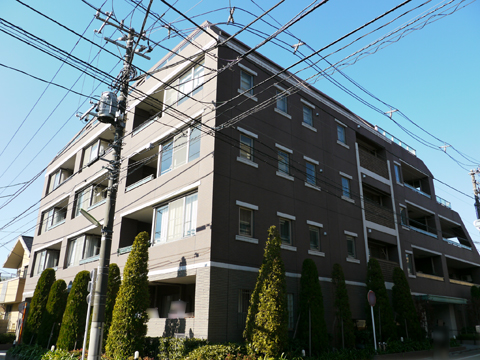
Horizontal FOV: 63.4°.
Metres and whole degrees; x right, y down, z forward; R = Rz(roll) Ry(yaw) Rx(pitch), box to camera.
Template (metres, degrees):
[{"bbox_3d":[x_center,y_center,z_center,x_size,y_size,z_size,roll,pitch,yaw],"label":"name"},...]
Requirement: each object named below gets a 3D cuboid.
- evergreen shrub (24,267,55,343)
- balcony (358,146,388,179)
[{"bbox_3d":[-10.407,6.678,20.593,1.249,3.872,1.249,18,-27,-39],"label":"evergreen shrub"},{"bbox_3d":[7.240,-0.692,22.255,3.150,1.250,1.200,18,-27,-39],"label":"balcony"}]

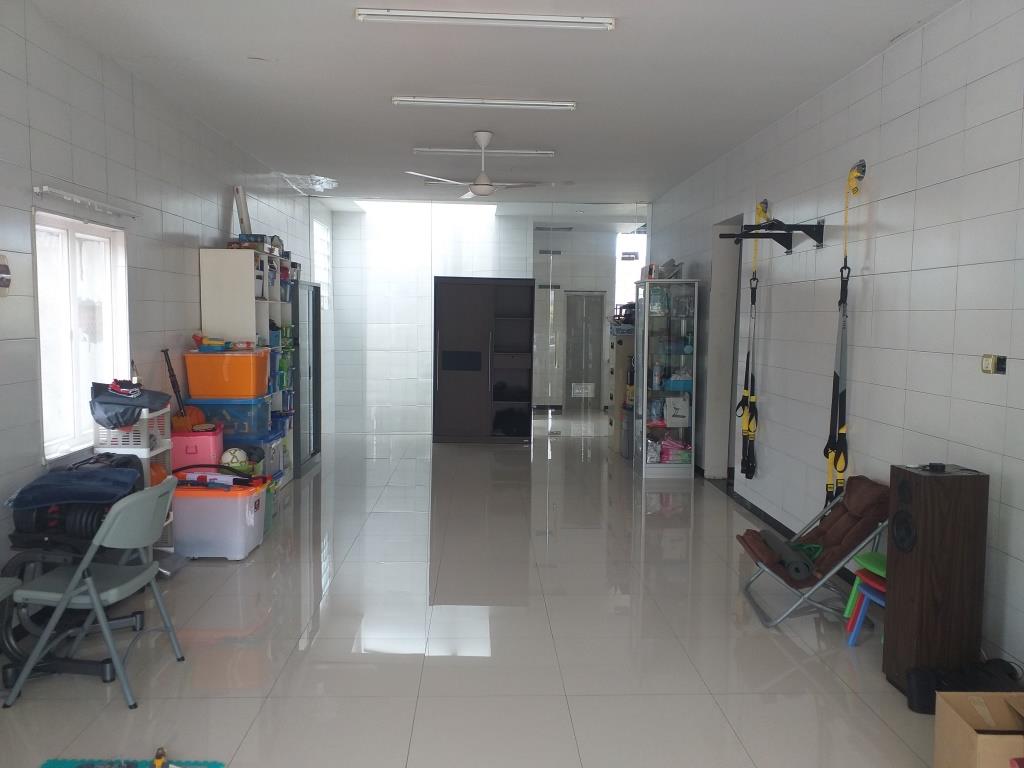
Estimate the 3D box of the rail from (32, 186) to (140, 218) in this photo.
[{"bbox_3d":[-2.329,-1.012,4.298,0.081,0.050,1.089,1,5,-2],"label":"rail"}]

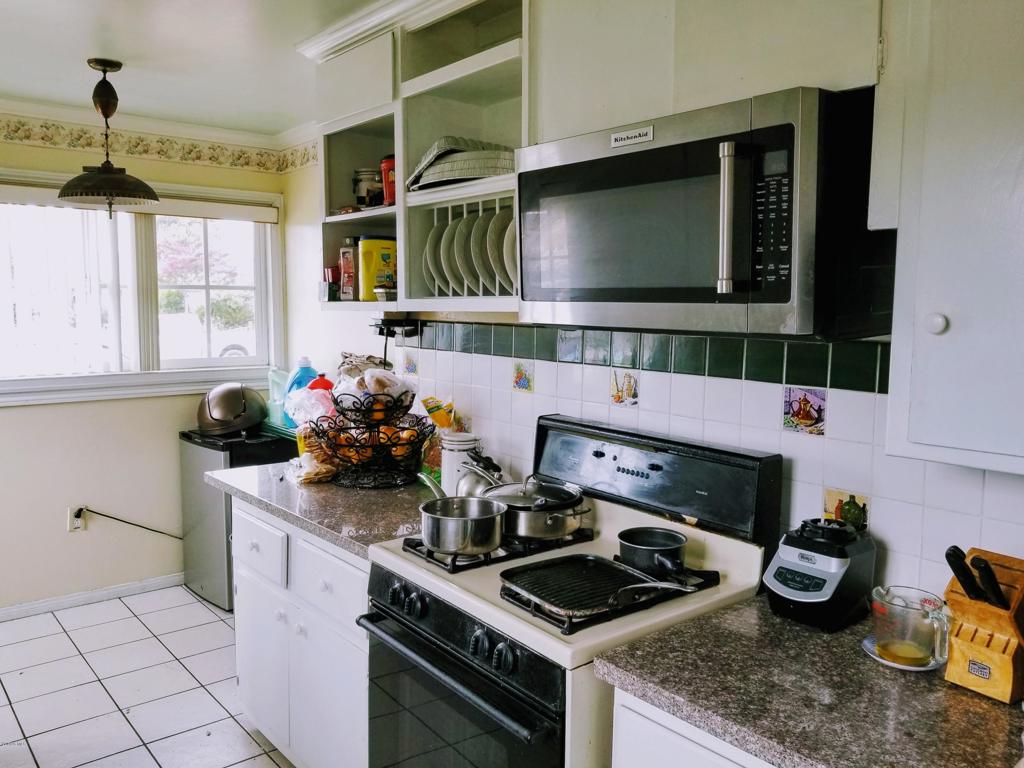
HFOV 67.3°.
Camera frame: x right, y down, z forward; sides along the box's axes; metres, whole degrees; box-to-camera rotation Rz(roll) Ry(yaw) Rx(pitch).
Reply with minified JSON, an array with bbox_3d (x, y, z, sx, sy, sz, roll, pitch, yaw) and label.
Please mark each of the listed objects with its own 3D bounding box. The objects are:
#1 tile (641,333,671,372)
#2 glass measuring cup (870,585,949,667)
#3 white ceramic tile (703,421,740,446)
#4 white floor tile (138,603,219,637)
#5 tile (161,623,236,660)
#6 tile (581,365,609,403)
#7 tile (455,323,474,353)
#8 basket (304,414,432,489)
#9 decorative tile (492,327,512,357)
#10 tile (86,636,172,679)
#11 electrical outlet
[{"bbox_3d":[0.397,-0.087,2.093,0.008,0.108,0.108,-3,7,-40],"label":"tile"},{"bbox_3d":[0.738,0.453,1.425,0.108,0.110,0.138,-4,8,-40],"label":"glass measuring cup"},{"bbox_3d":[0.541,0.152,1.976,0.010,0.108,0.108,-4,8,-40],"label":"white ceramic tile"},{"bbox_3d":[-1.647,1.161,3.806,0.304,0.010,0.304,-5,8,-41],"label":"white floor tile"},{"bbox_3d":[-1.438,1.184,3.560,0.303,0.010,0.303,-3,7,-41],"label":"tile"},{"bbox_3d":[0.256,0.003,2.297,0.010,0.108,0.108,-4,8,-40],"label":"tile"},{"bbox_3d":[-0.169,-0.163,2.757,0.010,0.108,0.108,-3,7,-40],"label":"tile"},{"bbox_3d":[-0.511,0.248,2.837,0.450,0.205,0.450,1,6,0],"label":"basket"},{"bbox_3d":[-0.030,-0.150,2.626,0.009,0.108,0.108,-5,8,-40],"label":"decorative tile"},{"bbox_3d":[-1.677,1.203,3.374,0.304,0.010,0.304,-5,8,-41],"label":"tile"},{"bbox_3d":[-2.186,0.681,3.872,0.073,0.117,0.008,-3,7,-40],"label":"electrical outlet"}]

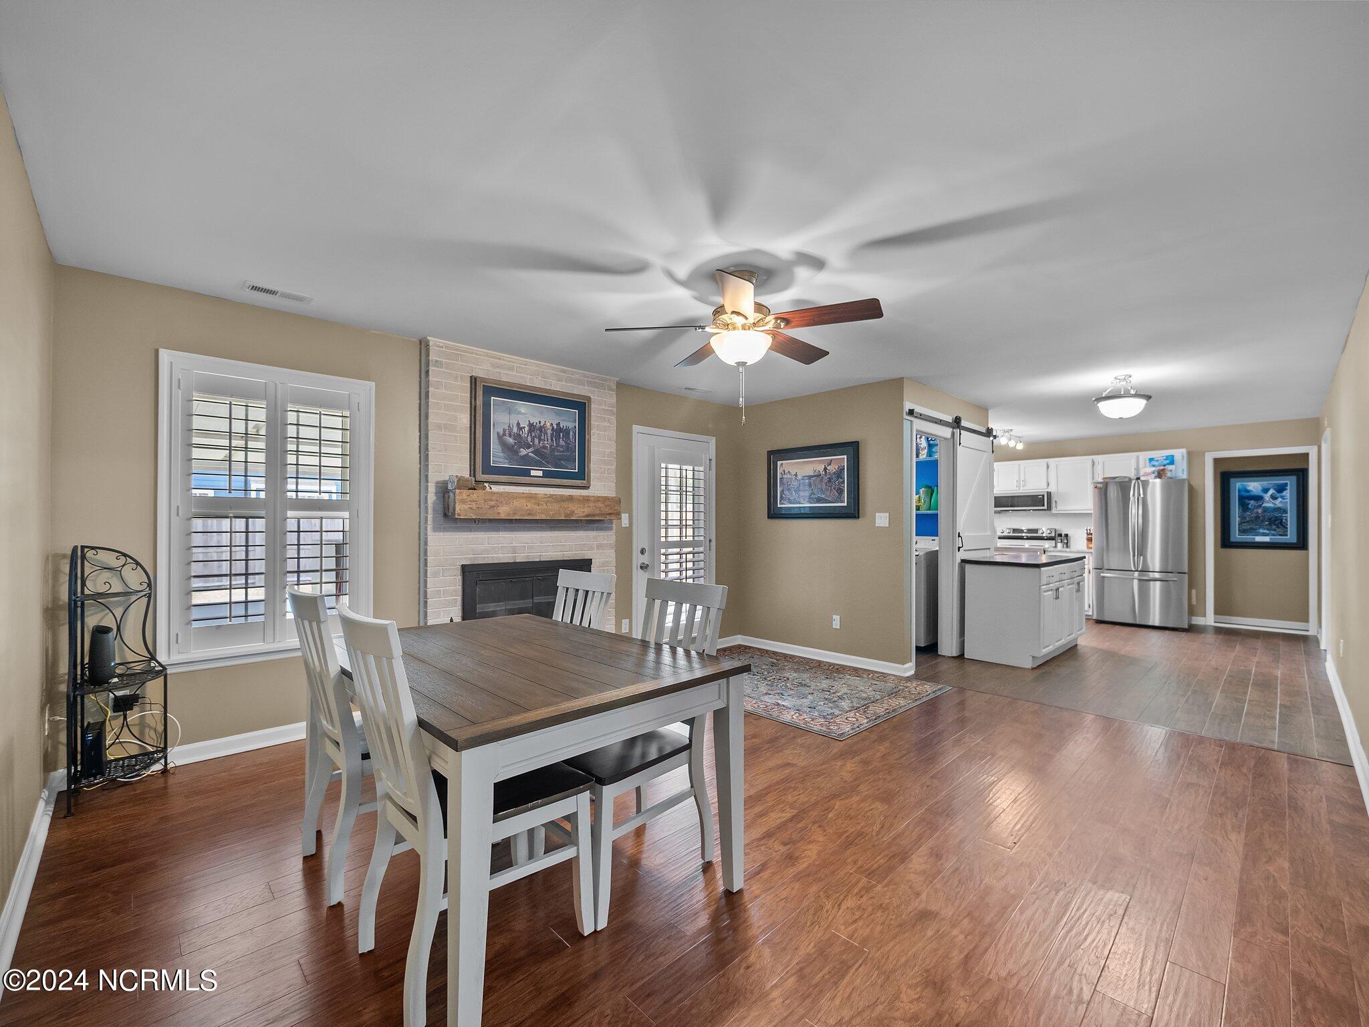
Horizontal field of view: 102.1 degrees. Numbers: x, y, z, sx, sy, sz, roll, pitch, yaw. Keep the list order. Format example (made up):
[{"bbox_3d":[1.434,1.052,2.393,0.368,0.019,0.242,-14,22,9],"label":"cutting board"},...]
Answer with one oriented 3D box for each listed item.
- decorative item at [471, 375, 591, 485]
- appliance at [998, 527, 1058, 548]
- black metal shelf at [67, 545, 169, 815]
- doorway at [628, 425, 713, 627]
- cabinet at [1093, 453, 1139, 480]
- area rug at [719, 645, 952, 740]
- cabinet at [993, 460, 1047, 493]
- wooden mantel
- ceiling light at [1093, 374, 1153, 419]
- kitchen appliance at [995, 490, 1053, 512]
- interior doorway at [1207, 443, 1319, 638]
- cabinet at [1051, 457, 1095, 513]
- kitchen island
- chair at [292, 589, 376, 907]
[{"bbox_3d":[-1.079,-0.556,4.006,0.920,0.700,0.070,1,-1,-41],"label":"decorative item"},{"bbox_3d":[4.904,0.818,8.096,0.680,1.170,0.760,0,0,-43],"label":"appliance"},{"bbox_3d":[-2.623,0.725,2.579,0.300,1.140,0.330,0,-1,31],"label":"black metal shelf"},{"bbox_3d":[-0.092,0.272,5.261,1.070,2.080,0.120,0,0,-43],"label":"doorway"},{"bbox_3d":[5.588,-0.573,7.133,0.460,0.350,0.340,0,-1,42],"label":"cabinet"},{"bbox_3d":[0.753,1.315,4.454,1.520,0.015,2.080,1,-1,-44],"label":"area rug"},{"bbox_3d":[5.055,-0.534,8.258,0.330,0.450,0.760,0,0,-43],"label":"cabinet"},{"bbox_3d":[-1.049,-0.049,4.038,1.290,0.178,0.200,0,0,-43],"label":"wooden mantel"},{"bbox_3d":[3.523,-0.927,4.442,0.450,0.350,0.450,-1,-1,43],"label":"ceiling light"},{"bbox_3d":[5.003,-0.163,8.187,0.450,0.280,0.760,0,0,-43],"label":"kitchen appliance"},{"bbox_3d":[6.740,0.307,6.492,0.920,2.100,0.130,0,-1,41],"label":"interior doorway"},{"bbox_3d":[5.272,-0.370,7.465,0.460,0.730,0.330,0,-1,42],"label":"cabinet"},{"bbox_3d":[3.389,0.896,5.494,1.530,0.910,0.630,0,0,-43],"label":"kitchen island"},{"bbox_3d":[-1.112,0.777,2.107,0.600,1.005,0.450,0,0,-43],"label":"chair"}]

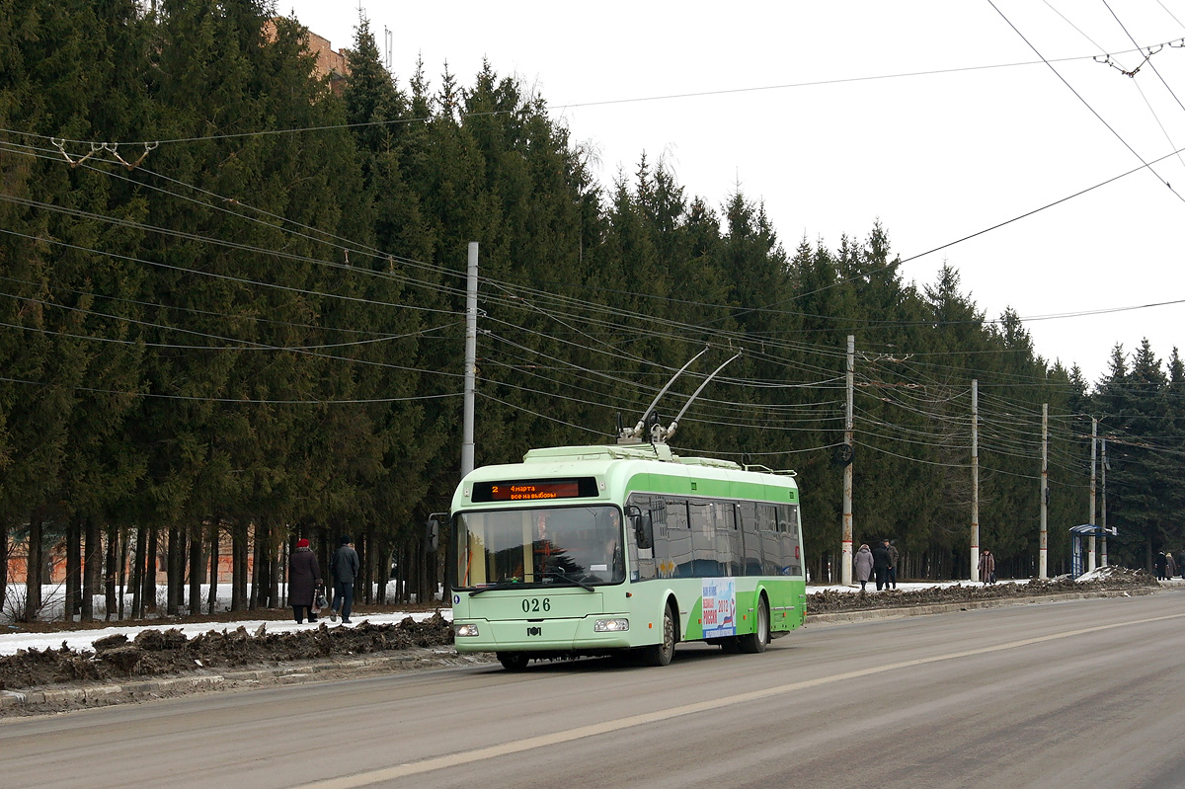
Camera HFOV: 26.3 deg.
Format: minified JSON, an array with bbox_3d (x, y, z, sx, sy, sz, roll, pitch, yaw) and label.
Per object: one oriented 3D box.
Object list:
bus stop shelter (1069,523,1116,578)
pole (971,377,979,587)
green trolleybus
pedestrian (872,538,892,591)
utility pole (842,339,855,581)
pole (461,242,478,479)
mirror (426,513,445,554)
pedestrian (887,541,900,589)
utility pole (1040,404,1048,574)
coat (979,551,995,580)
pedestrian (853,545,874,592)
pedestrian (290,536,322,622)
[{"bbox_3d":[24.900,7.858,126.000,2.000,2.750,4.000,-1,-4,19],"label":"bus stop shelter"},{"bbox_3d":[17.500,3.937,115.863,0.340,9.230,0.340,0,-3,20],"label":"pole"},{"bbox_3d":[0.886,2.580,40.300,2.550,3.200,11.600,-3,-4,17],"label":"green trolleybus"},{"bbox_3d":[10.078,5.965,88.300,0.640,1.750,0.420,0,-3,18],"label":"pedestrian"},{"bbox_3d":[9.510,2.427,93.763,0.350,9.250,0.350,0,-3,20],"label":"utility pole"},{"bbox_3d":[-2.959,0.725,61.000,0.300,8.800,0.300,0,-4,19],"label":"pole"},{"bbox_3d":[-2.270,2.001,36.400,0.270,0.560,0.200,-4,-5,35],"label":"mirror"},{"bbox_3d":[10.529,5.994,89.300,0.580,1.750,0.400,-1,-4,30],"label":"pedestrian"},{"bbox_3d":[23.821,5.138,133.463,0.340,9.230,0.340,0,-3,20],"label":"utility pole"},{"bbox_3d":[17.596,7.686,113.000,0.680,1.250,0.450,-1,-4,15],"label":"coat"},{"bbox_3d":[9.218,5.883,86.000,0.620,1.620,0.450,-1,-4,12],"label":"pedestrian"},{"bbox_3d":[-5.482,3.582,48.500,0.600,1.640,0.450,-1,-4,19],"label":"pedestrian"}]

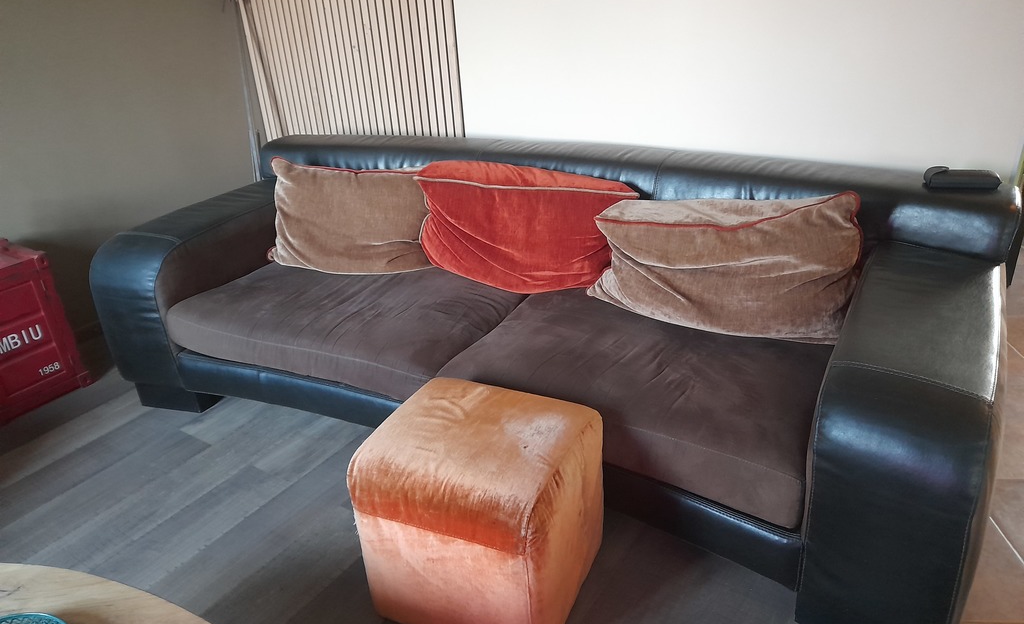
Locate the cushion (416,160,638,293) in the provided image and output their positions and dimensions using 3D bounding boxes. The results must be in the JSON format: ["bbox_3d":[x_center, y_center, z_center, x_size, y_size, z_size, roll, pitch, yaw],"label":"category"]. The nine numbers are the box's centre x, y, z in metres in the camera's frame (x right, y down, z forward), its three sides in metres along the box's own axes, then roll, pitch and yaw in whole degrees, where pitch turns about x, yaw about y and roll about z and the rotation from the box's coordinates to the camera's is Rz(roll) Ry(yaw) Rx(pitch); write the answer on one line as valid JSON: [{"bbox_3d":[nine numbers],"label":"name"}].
[{"bbox_3d":[0.035,-0.241,2.308,0.670,0.365,0.180,9,6,24],"label":"cushion"}]

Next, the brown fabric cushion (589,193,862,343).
[{"bbox_3d":[0.556,-0.130,2.017,0.670,0.375,0.180,12,8,29],"label":"brown fabric cushion"}]

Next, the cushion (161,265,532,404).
[{"bbox_3d":[-0.497,-0.020,2.399,0.980,0.155,0.680,9,29,24],"label":"cushion"}]

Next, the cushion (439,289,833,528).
[{"bbox_3d":[0.358,0.146,1.956,0.940,0.155,0.680,12,30,28],"label":"cushion"}]

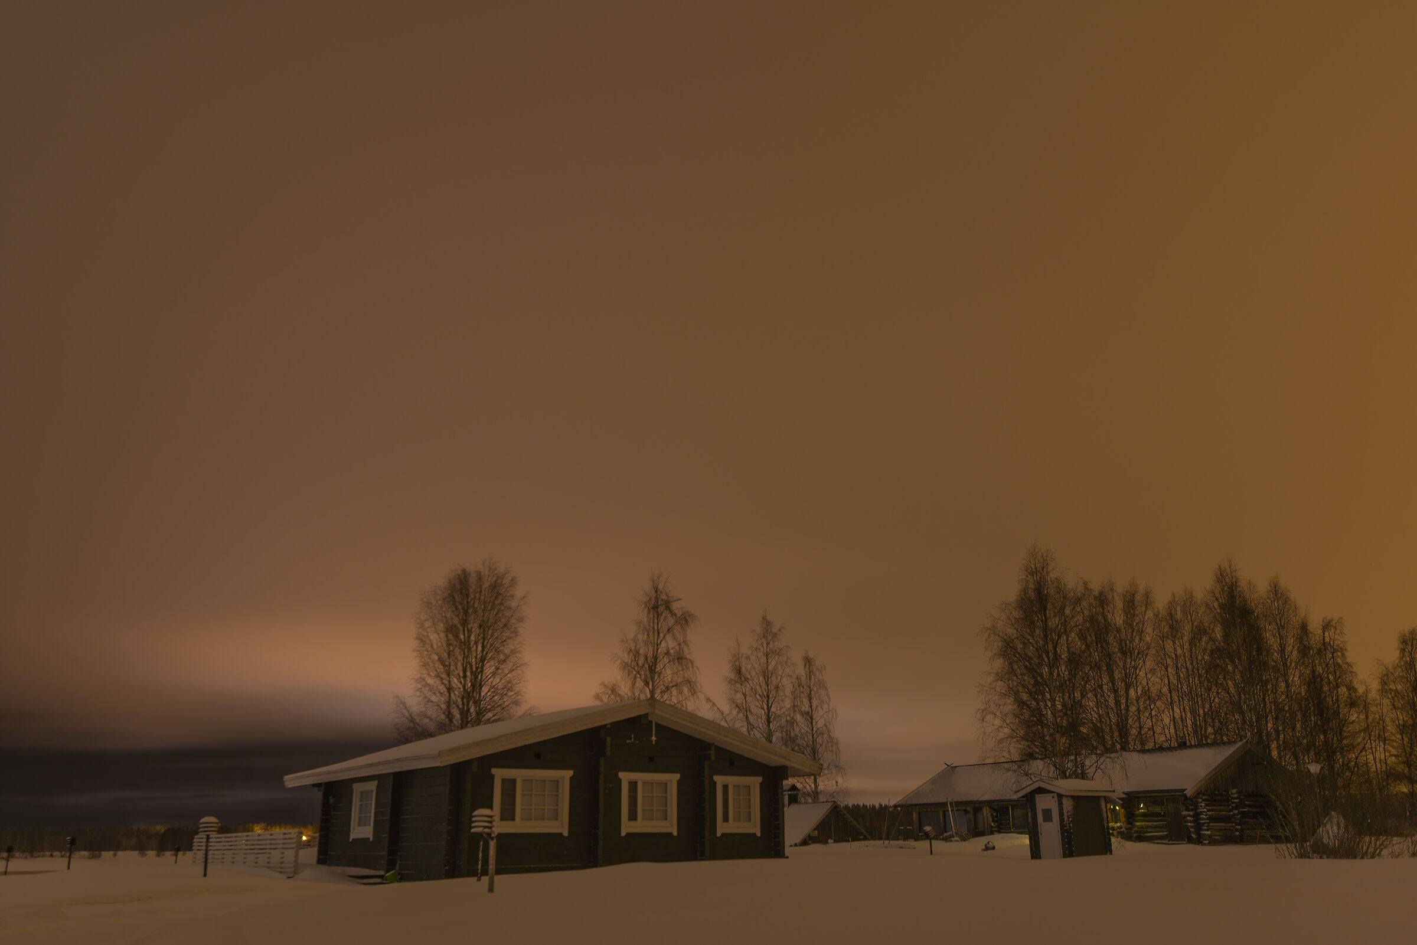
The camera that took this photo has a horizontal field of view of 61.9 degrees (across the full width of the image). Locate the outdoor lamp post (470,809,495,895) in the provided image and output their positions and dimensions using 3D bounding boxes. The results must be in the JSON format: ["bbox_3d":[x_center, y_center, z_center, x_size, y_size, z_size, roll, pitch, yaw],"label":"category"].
[{"bbox_3d":[-3.218,5.394,16.870,0.348,1.145,0.330,0,-17,0],"label":"outdoor lamp post"}]

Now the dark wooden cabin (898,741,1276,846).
[{"bbox_3d":[20.586,17.783,64.159,10.176,4.767,20.659,10,-20,-29],"label":"dark wooden cabin"}]

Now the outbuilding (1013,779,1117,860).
[{"bbox_3d":[10.747,10.536,35.768,2.200,2.320,2.250,10,-20,-30],"label":"outbuilding"}]

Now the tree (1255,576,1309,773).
[{"bbox_3d":[34.201,13.352,68.102,3.900,15.070,3.900,-9,-19,25],"label":"tree"}]

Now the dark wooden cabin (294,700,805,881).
[{"bbox_3d":[-3.949,7.803,28.686,9.733,3.696,9.318,12,-22,-35],"label":"dark wooden cabin"}]

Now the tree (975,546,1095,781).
[{"bbox_3d":[13.748,8.858,47.605,5.000,12.214,5.000,-5,-18,15],"label":"tree"}]

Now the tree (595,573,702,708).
[{"bbox_3d":[-2.411,11.458,57.160,5.300,13.502,5.300,0,-18,-2],"label":"tree"}]

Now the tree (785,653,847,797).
[{"bbox_3d":[6.359,15.872,68.092,3.800,11.137,3.800,-2,-18,5],"label":"tree"}]

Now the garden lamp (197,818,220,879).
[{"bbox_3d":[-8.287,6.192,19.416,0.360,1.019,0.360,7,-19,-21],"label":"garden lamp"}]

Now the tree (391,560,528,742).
[{"bbox_3d":[-10.742,10.075,51.260,6.000,12.922,6.000,3,-18,-11],"label":"tree"}]

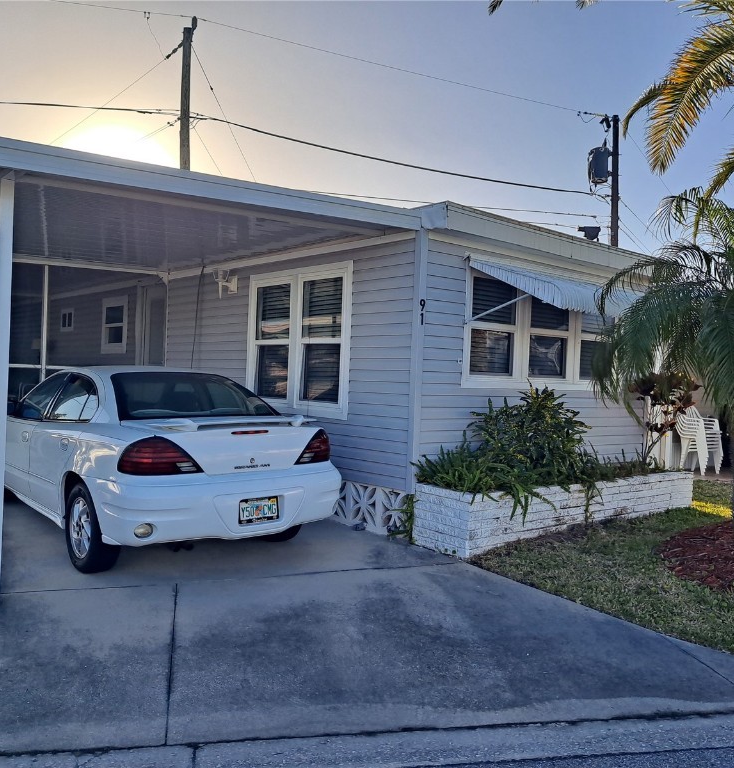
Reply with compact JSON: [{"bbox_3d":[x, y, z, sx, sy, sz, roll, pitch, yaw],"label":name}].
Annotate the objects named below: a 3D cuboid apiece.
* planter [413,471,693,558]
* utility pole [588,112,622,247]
[{"bbox_3d":[1.942,1.129,7.057,3.560,0.489,0.606,2,0,-40],"label":"planter"},{"bbox_3d":[6.490,-2.927,19.771,0.750,8.800,0.450,1,0,-23],"label":"utility pole"}]

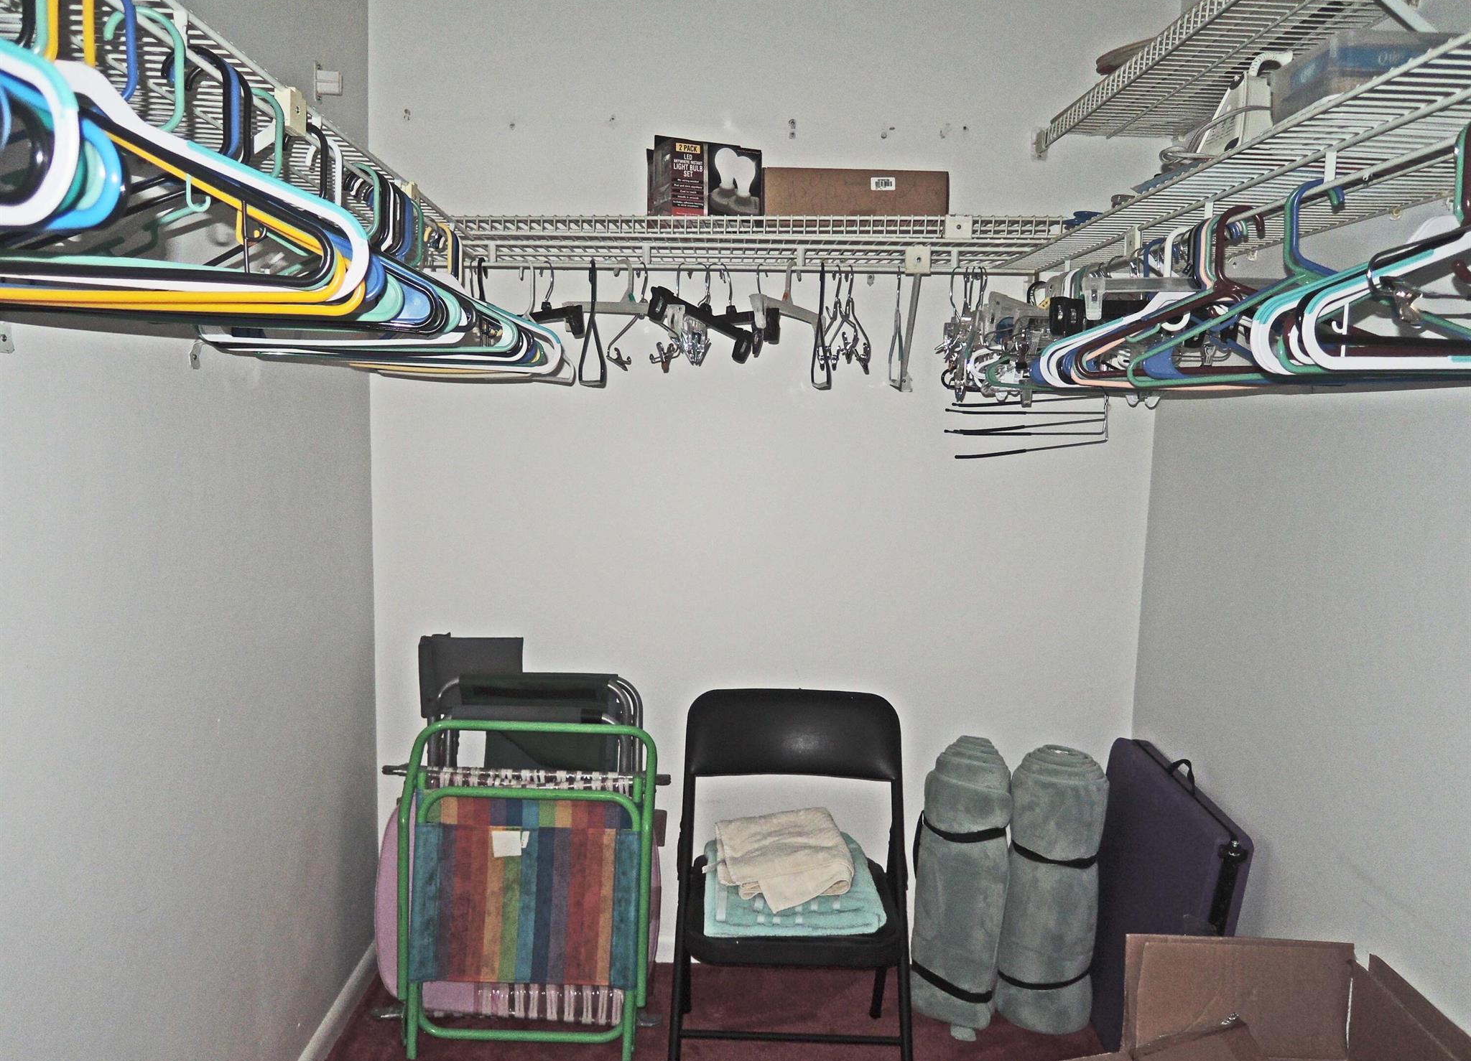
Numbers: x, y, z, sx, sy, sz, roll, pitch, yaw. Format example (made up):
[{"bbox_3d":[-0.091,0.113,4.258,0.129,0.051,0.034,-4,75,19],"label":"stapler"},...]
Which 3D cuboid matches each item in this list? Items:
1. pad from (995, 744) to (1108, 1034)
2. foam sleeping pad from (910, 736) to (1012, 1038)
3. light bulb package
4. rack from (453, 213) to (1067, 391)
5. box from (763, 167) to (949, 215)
[{"bbox_3d":[0.727,0.794,2.328,0.213,0.605,0.213,2,5,0],"label":"pad"},{"bbox_3d":[0.519,0.781,2.333,0.215,0.620,0.215,2,5,0],"label":"foam sleeping pad"},{"bbox_3d":[-0.067,-0.693,2.060,0.232,0.153,0.080,0,6,-20],"label":"light bulb package"},{"bbox_3d":[0.043,-0.469,2.160,1.190,0.320,0.380,2,5,1],"label":"rack"},{"bbox_3d":[0.240,-0.673,2.156,0.370,0.113,0.240,2,5,1],"label":"box"}]

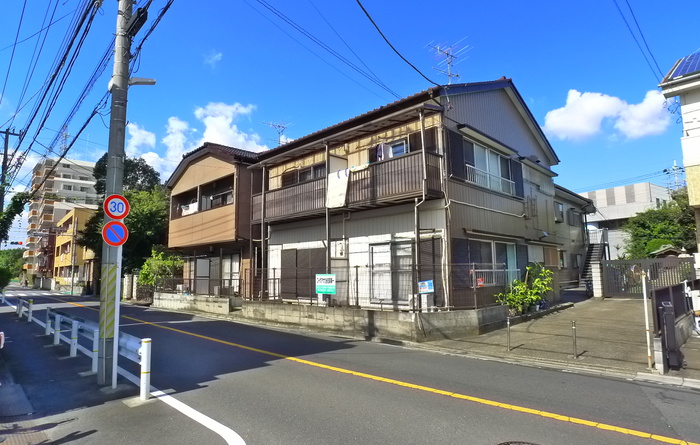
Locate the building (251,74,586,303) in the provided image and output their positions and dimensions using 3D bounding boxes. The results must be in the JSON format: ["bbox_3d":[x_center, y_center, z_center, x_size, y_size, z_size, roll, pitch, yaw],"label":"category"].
[{"bbox_3d":[3.609,-0.577,21.258,10.000,7.900,14.500,-6,-8,43],"label":"building"}]

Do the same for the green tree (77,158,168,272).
[{"bbox_3d":[-14.897,0.357,32.161,5.900,8.800,5.600,2,-7,-20],"label":"green tree"}]

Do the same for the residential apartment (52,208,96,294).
[{"bbox_3d":[-26.464,3.071,49.878,6.500,8.400,11.000,4,-8,-38],"label":"residential apartment"}]

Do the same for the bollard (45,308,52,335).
[{"bbox_3d":[-8.782,2.910,14.162,0.130,0.760,0.130,5,-8,-42],"label":"bollard"}]

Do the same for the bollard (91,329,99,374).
[{"bbox_3d":[-4.503,2.287,8.610,0.125,0.735,0.125,5,-8,-42],"label":"bollard"}]

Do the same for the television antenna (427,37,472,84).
[{"bbox_3d":[3.433,-5.622,17.000,1.500,1.450,1.600,4,-7,-35],"label":"television antenna"}]

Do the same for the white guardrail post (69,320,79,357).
[{"bbox_3d":[-5.850,2.478,10.317,0.130,0.745,0.130,5,-8,-42],"label":"white guardrail post"}]

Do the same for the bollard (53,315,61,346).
[{"bbox_3d":[-7.328,2.696,12.179,0.130,0.735,0.130,5,-8,-42],"label":"bollard"}]

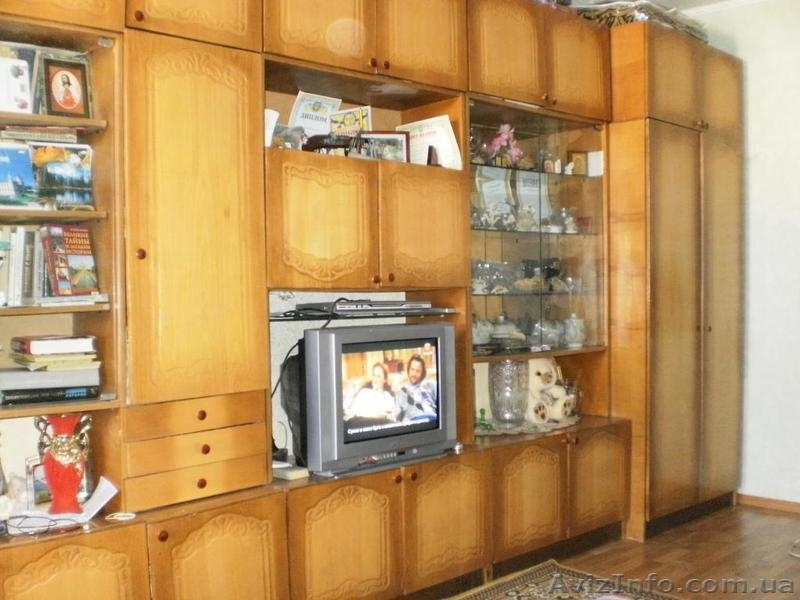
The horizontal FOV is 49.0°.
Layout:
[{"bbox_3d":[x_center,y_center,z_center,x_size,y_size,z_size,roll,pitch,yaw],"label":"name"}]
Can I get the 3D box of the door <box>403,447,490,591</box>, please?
[{"bbox_3d":[0.168,0.765,3.082,0.444,0.424,0.022,-2,2,-43],"label":"door"}]

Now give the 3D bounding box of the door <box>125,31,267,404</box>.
[{"bbox_3d":[-0.574,-0.230,2.513,0.447,1.010,0.022,-2,2,-43],"label":"door"}]

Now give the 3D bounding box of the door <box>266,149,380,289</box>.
[{"bbox_3d":[-0.242,-0.247,2.817,0.455,0.423,0.022,-2,2,-43],"label":"door"}]

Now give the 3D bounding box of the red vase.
[{"bbox_3d":[-0.917,0.439,2.400,0.145,0.270,0.115,-1,2,-30],"label":"red vase"}]

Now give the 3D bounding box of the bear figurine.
[{"bbox_3d":[0.655,0.387,3.900,0.180,0.270,0.175,-1,2,-28],"label":"bear figurine"}]

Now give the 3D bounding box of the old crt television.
[{"bbox_3d":[-0.176,0.318,3.024,0.626,0.468,0.455,-2,2,-43],"label":"old crt television"}]

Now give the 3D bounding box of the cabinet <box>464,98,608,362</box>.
[{"bbox_3d":[0.478,-0.267,3.698,0.895,1.006,0.345,-2,2,-43],"label":"cabinet"}]

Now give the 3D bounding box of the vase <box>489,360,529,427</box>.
[{"bbox_3d":[0.458,0.391,3.710,0.165,0.275,0.165,0,2,0],"label":"vase"}]

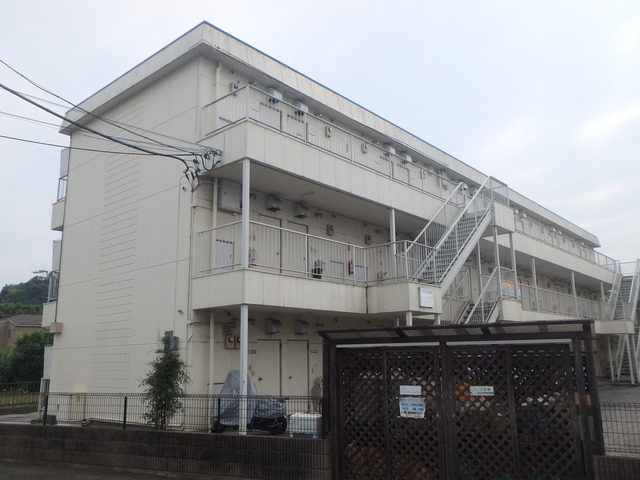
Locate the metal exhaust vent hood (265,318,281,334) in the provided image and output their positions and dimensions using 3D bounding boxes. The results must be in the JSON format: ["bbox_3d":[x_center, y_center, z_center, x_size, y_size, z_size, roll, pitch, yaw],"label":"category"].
[{"bbox_3d":[-1.162,2.135,13.275,0.250,0.320,0.300,-11,-16,40],"label":"metal exhaust vent hood"}]

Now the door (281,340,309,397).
[{"bbox_3d":[-0.530,3.431,13.432,0.080,1.820,0.800,-11,-16,40],"label":"door"}]

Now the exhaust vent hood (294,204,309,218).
[{"bbox_3d":[-0.488,-0.789,14.267,0.270,0.330,0.290,-11,-16,40],"label":"exhaust vent hood"}]

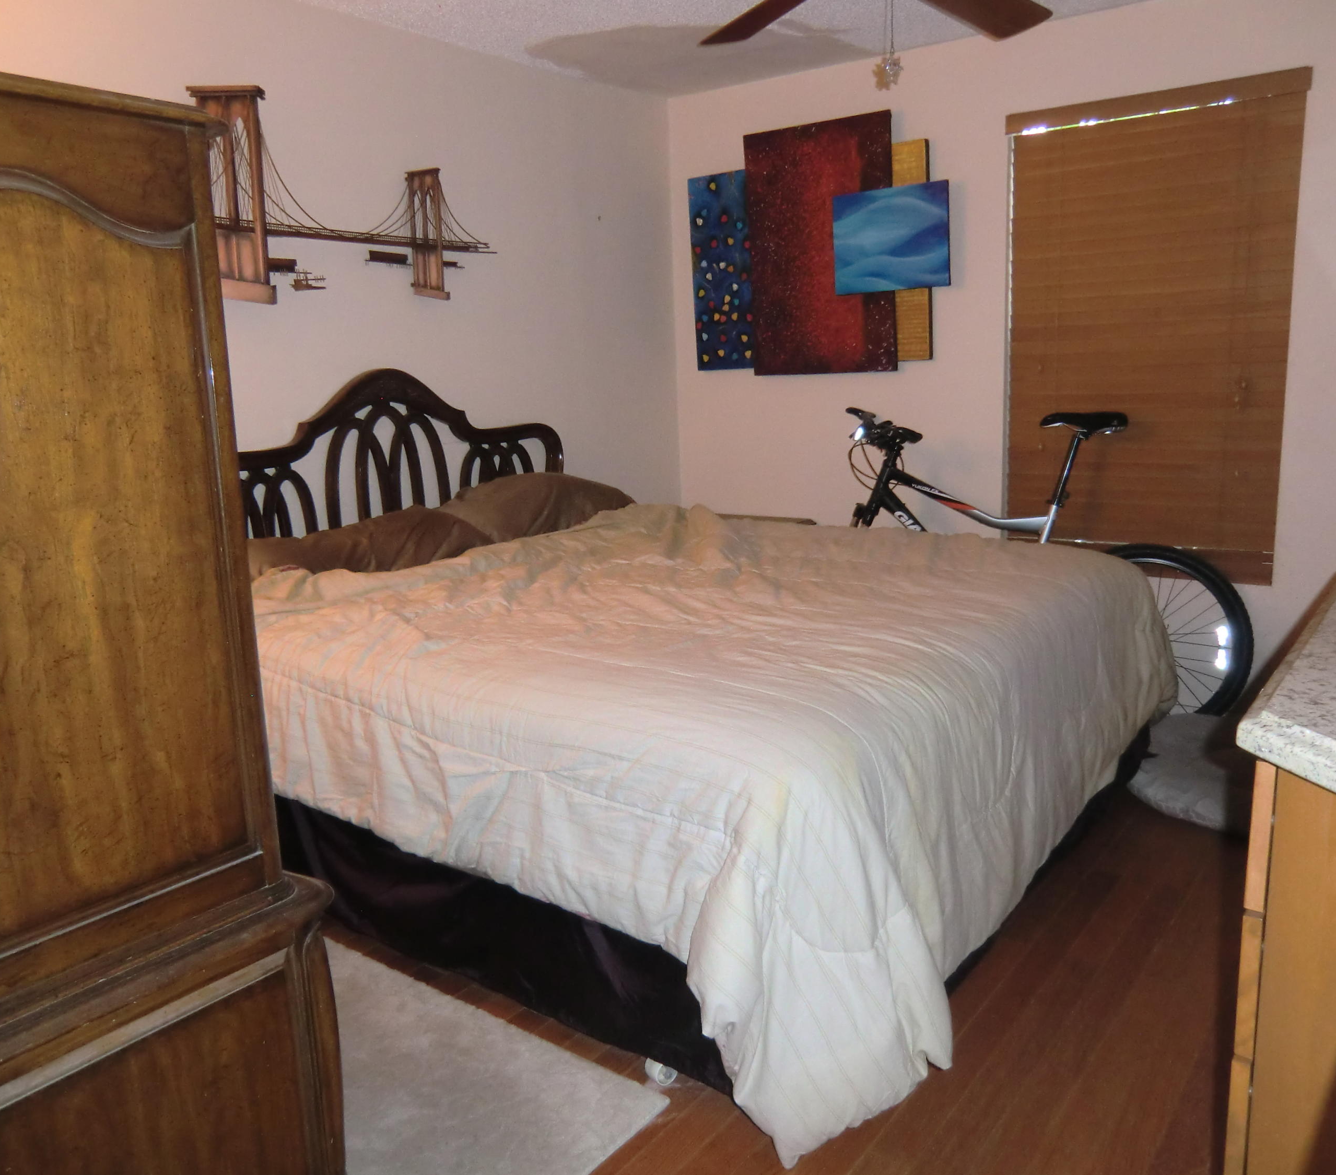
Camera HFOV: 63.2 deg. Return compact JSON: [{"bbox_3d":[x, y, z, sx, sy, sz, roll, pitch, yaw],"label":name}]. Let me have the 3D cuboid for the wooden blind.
[{"bbox_3d":[1.553,-0.803,3.601,0.900,1.555,0.070,7,15,37],"label":"wooden blind"}]

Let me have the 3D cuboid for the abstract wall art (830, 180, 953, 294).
[{"bbox_3d":[0.822,-1.281,4.008,0.462,0.360,0.030,7,15,37],"label":"abstract wall art"}]

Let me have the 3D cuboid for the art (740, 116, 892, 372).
[{"bbox_3d":[0.587,-1.308,4.220,0.643,0.935,0.035,7,15,37],"label":"art"}]

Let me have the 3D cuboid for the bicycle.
[{"bbox_3d":[1.121,-0.064,3.850,1.700,1.130,0.600,5,14,30],"label":"bicycle"}]

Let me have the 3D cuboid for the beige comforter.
[{"bbox_3d":[0.169,0.295,3.075,1.970,0.760,2.090,7,15,37],"label":"beige comforter"}]

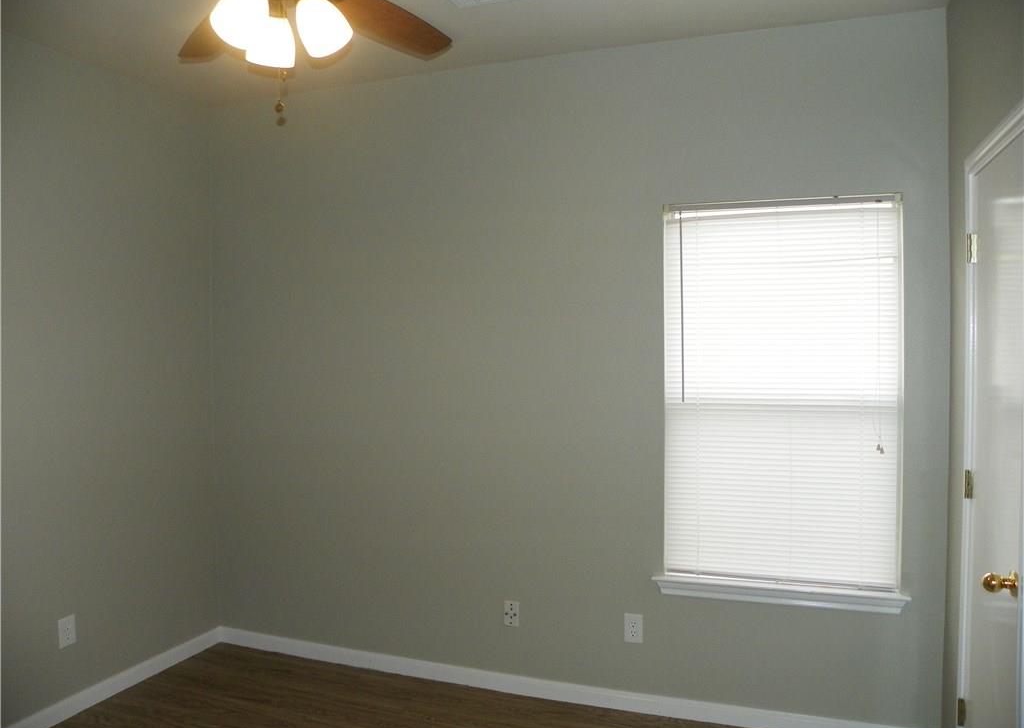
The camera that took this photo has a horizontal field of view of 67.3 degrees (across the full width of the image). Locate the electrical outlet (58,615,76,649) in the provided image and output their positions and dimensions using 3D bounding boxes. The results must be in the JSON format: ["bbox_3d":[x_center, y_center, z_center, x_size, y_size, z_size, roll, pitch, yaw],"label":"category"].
[{"bbox_3d":[-1.797,1.082,3.109,0.010,0.118,0.074,0,1,20],"label":"electrical outlet"}]

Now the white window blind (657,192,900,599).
[{"bbox_3d":[1.044,0.114,2.970,0.880,1.480,0.045,0,1,20],"label":"white window blind"}]

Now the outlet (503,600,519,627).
[{"bbox_3d":[-0.002,1.089,3.353,0.070,0.112,0.010,0,1,20],"label":"outlet"}]

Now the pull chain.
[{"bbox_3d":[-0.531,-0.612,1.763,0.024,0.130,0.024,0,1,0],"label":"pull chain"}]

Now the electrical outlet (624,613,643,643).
[{"bbox_3d":[0.501,1.089,3.166,0.075,0.118,0.010,0,1,20],"label":"electrical outlet"}]

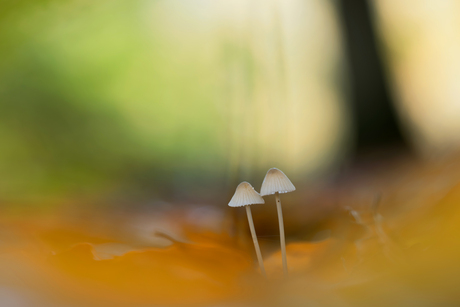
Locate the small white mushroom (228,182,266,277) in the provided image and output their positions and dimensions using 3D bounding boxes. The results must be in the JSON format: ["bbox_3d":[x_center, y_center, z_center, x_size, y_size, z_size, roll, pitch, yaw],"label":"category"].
[{"bbox_3d":[0.008,0.029,0.500,0.014,0.036,0.014,-12,0,0],"label":"small white mushroom"}]

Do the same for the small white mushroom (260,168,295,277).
[{"bbox_3d":[0.019,0.026,0.500,0.013,0.041,0.013,-7,0,0],"label":"small white mushroom"}]

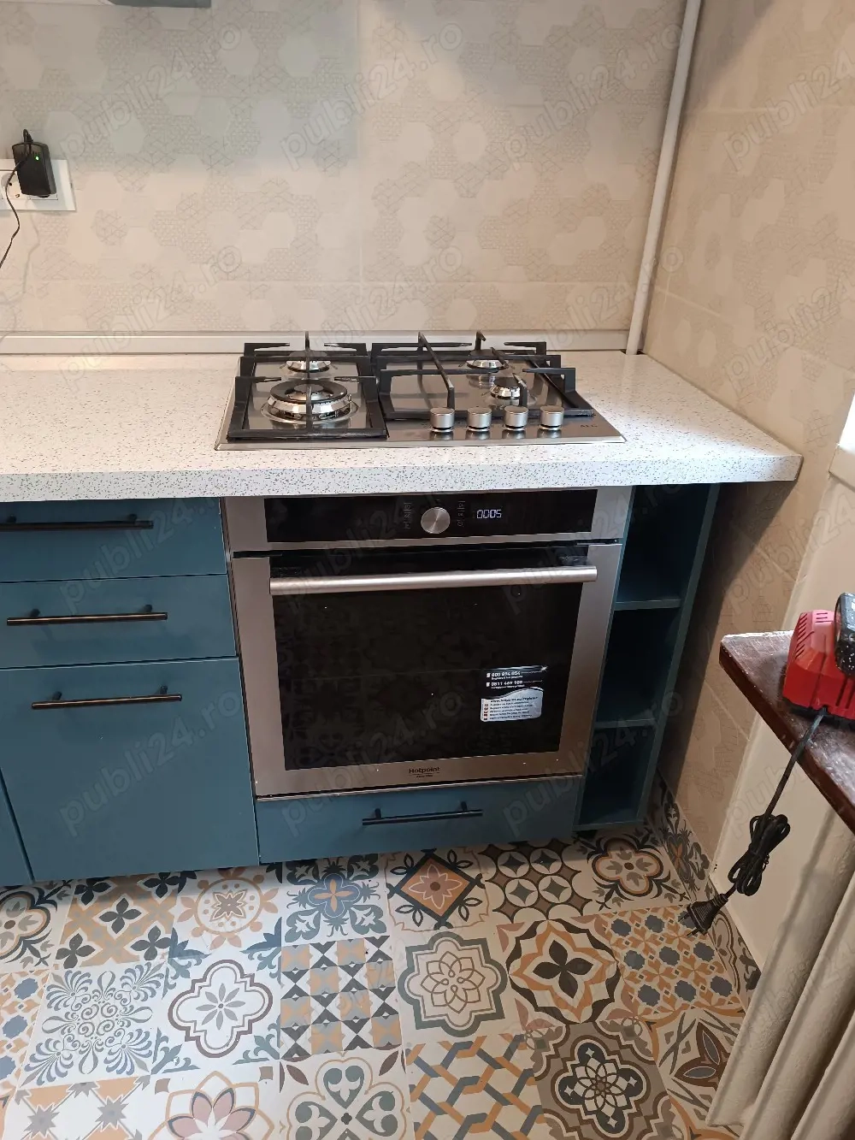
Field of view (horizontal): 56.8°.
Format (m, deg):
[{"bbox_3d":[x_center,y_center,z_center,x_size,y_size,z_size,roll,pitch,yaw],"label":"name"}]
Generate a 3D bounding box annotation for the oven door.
[{"bbox_3d":[0.003,0.187,1.297,0.595,0.479,0.080,-2,30,-7],"label":"oven door"}]

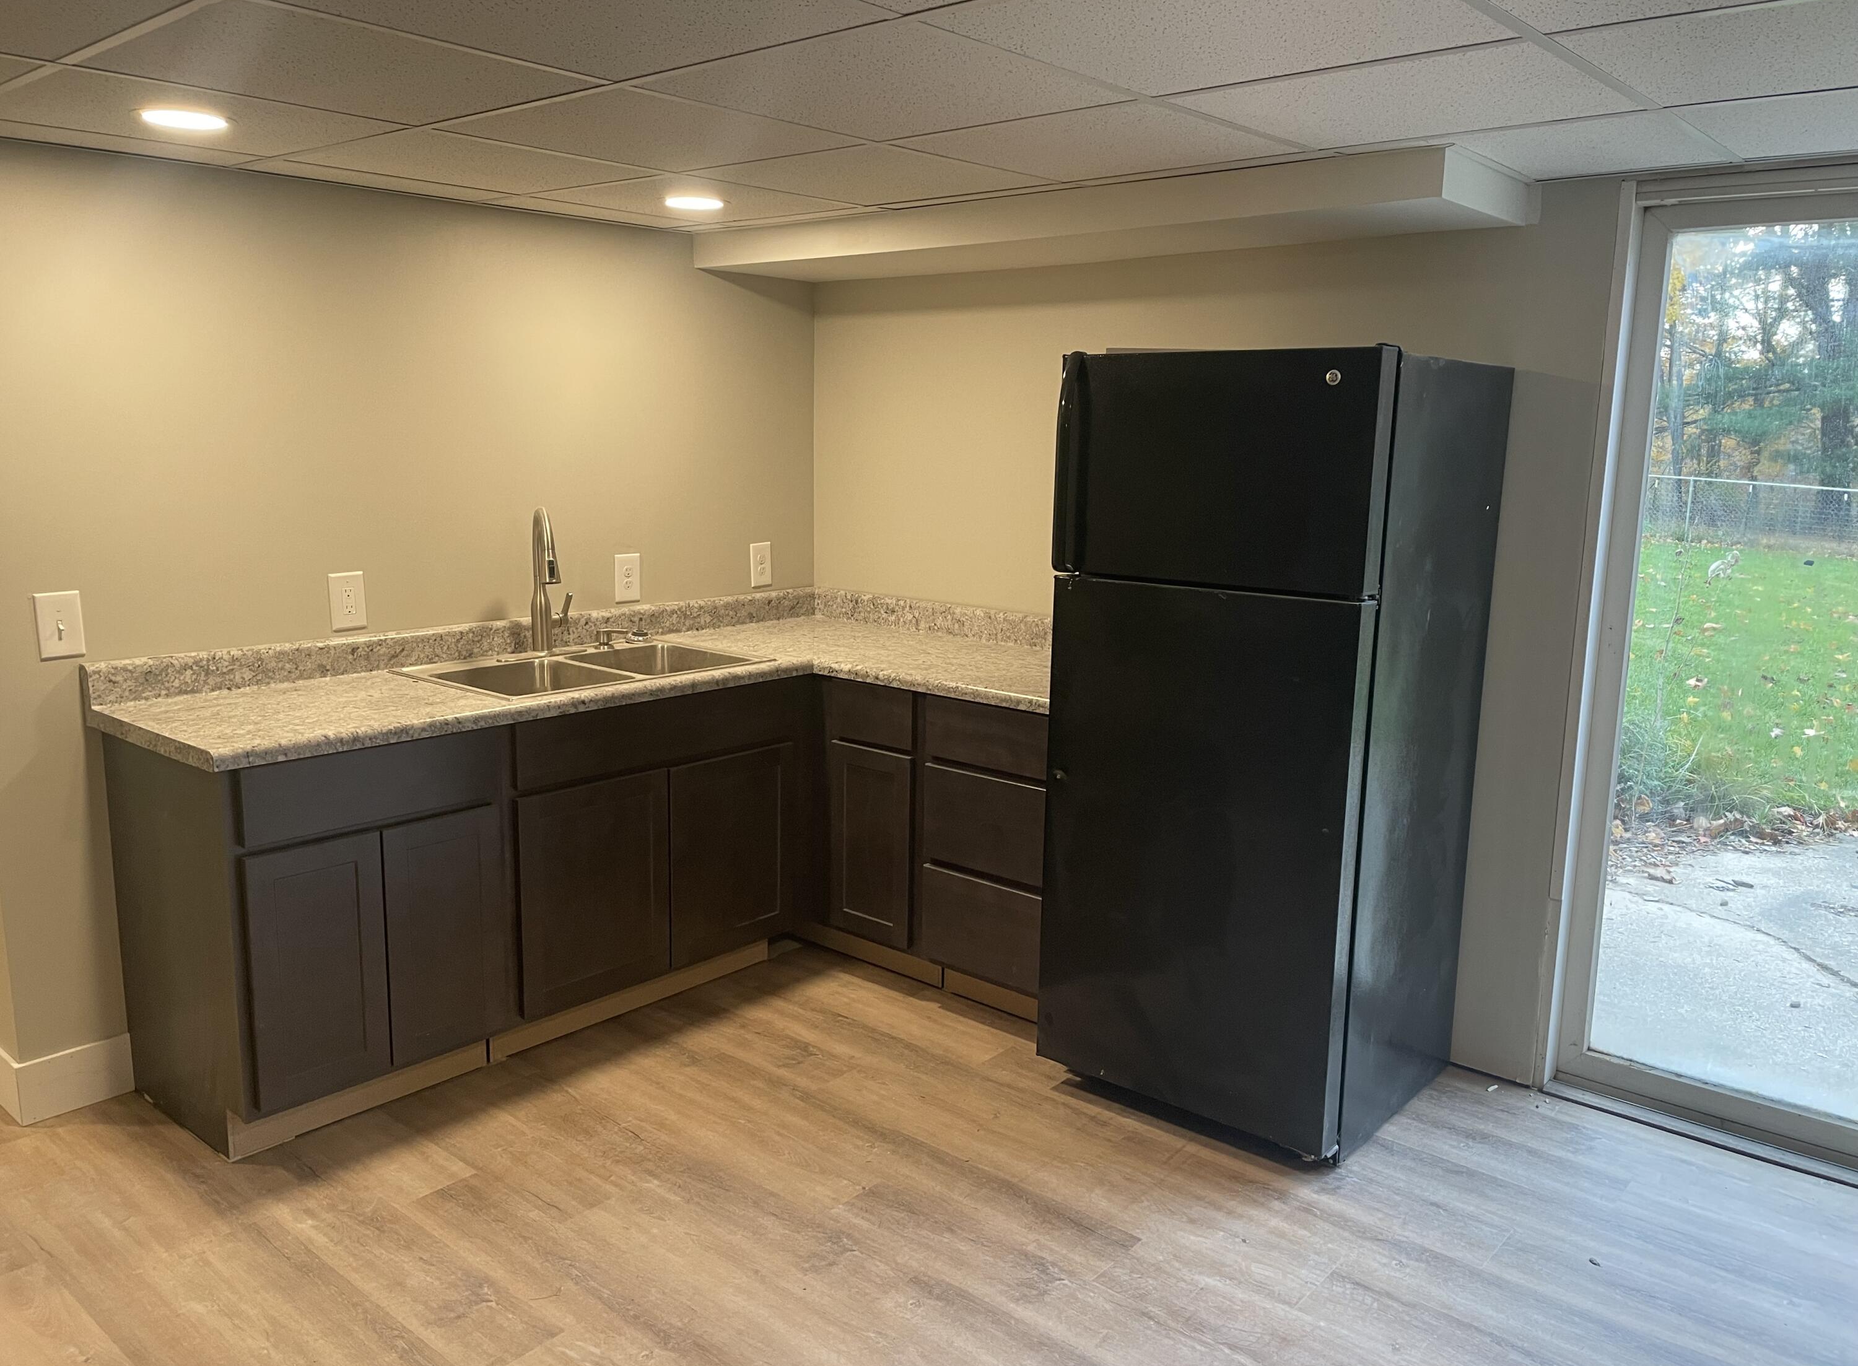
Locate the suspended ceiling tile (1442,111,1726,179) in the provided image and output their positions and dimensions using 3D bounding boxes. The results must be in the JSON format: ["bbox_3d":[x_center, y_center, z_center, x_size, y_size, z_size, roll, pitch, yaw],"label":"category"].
[{"bbox_3d":[1.273,-1.037,2.693,0.375,0.018,0.580,10,14,40],"label":"suspended ceiling tile"}]

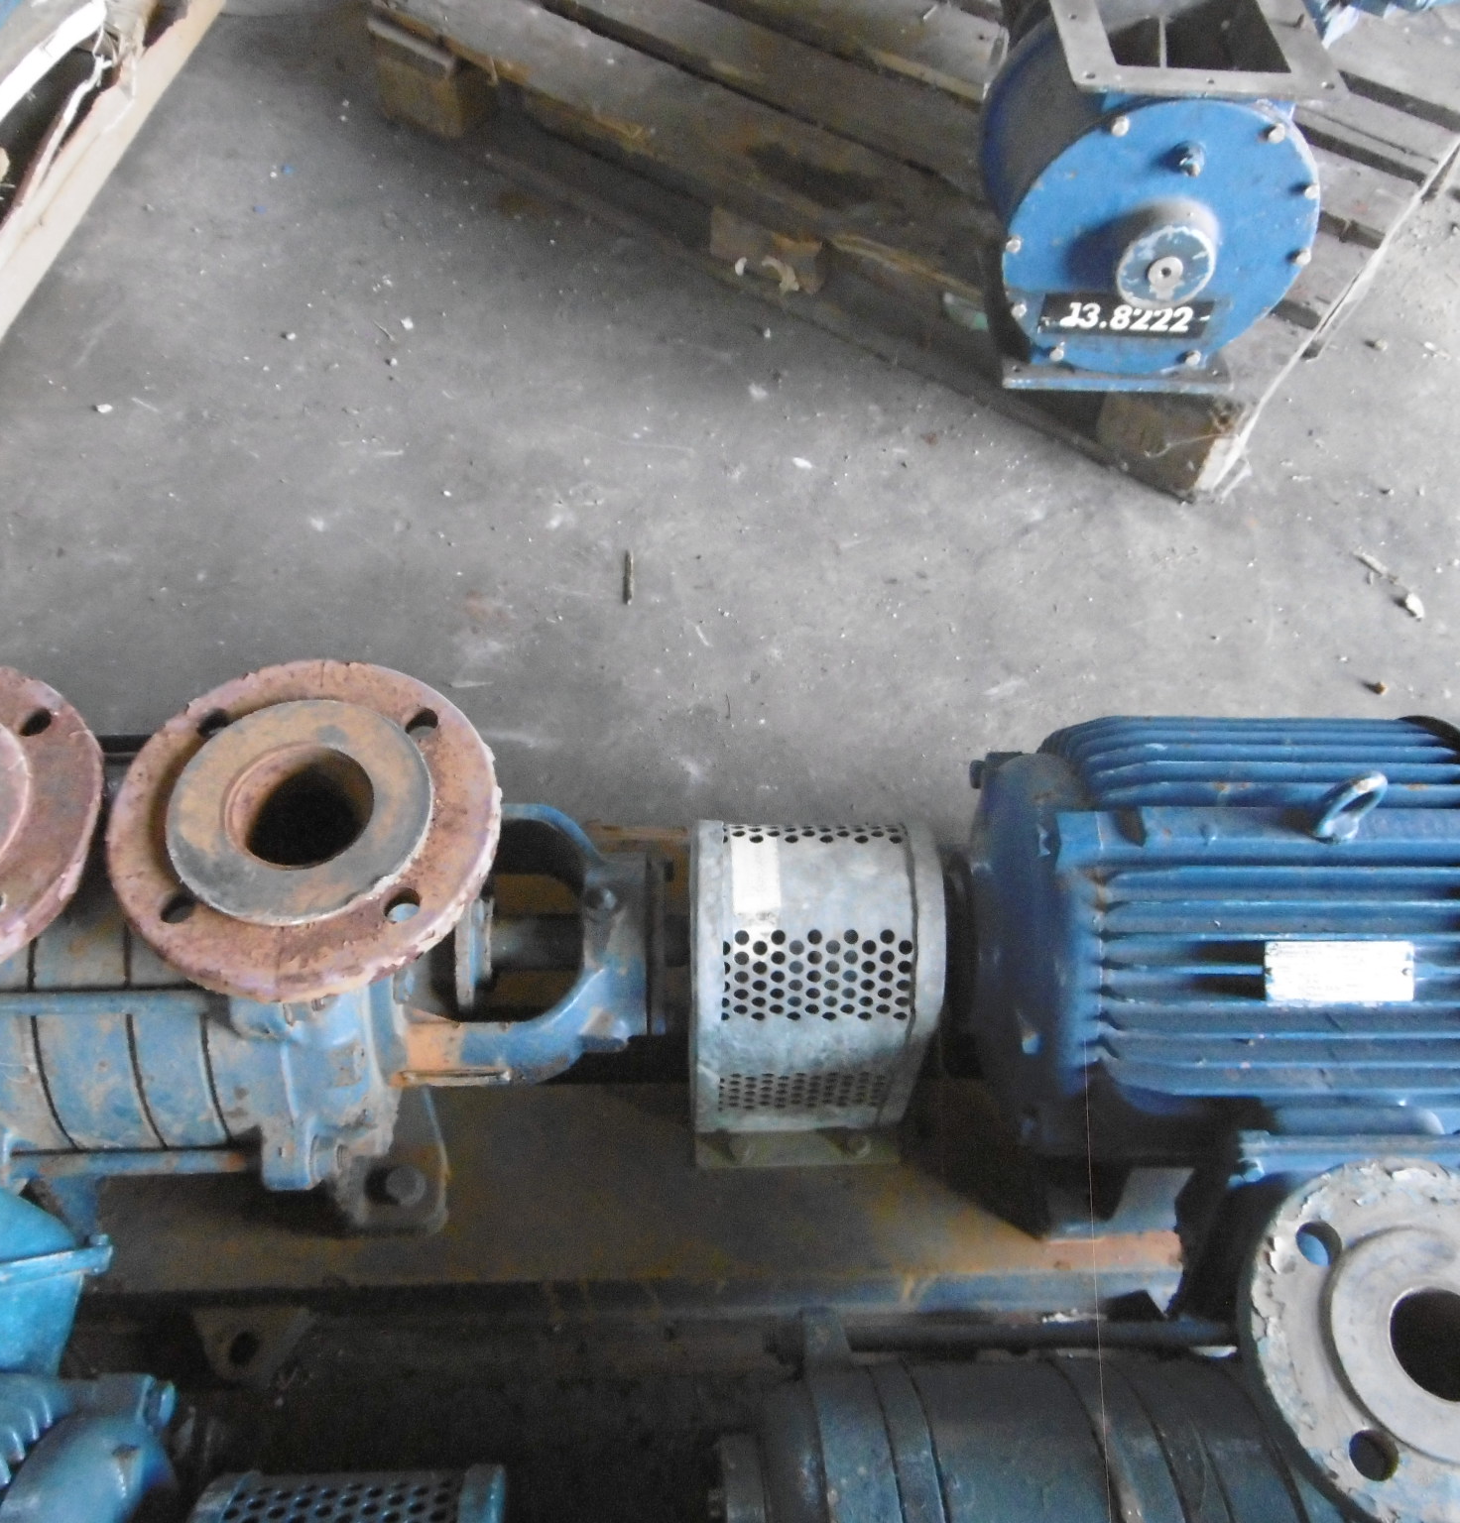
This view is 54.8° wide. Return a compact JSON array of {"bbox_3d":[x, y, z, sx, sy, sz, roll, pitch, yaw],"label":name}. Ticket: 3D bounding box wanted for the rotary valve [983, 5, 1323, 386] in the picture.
[{"bbox_3d":[0.397,-0.564,1.357,0.283,0.311,0.323,2,55,0],"label":"rotary valve"}]

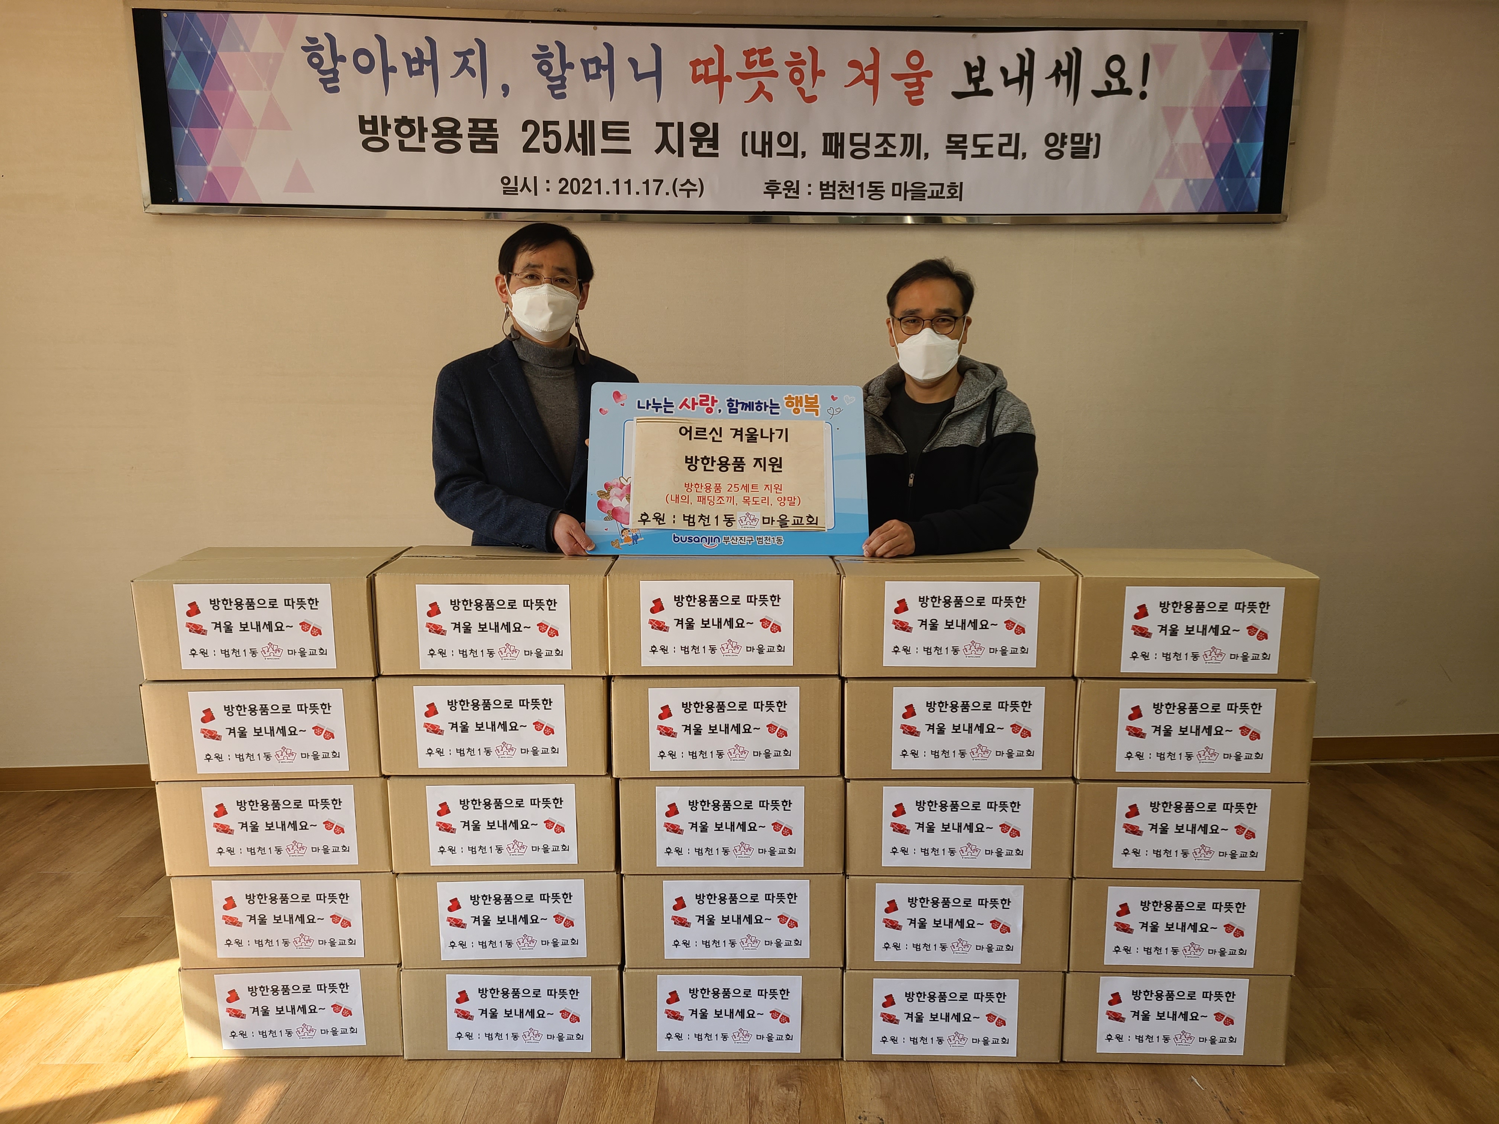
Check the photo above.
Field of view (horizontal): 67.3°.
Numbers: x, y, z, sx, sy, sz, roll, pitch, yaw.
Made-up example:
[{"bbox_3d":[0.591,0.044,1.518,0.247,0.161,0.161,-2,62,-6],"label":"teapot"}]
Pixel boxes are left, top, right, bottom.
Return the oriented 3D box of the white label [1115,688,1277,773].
[{"bbox_3d":[0.868,0.330,2.187,0.299,0.170,0.005,0,11,2],"label":"white label"}]

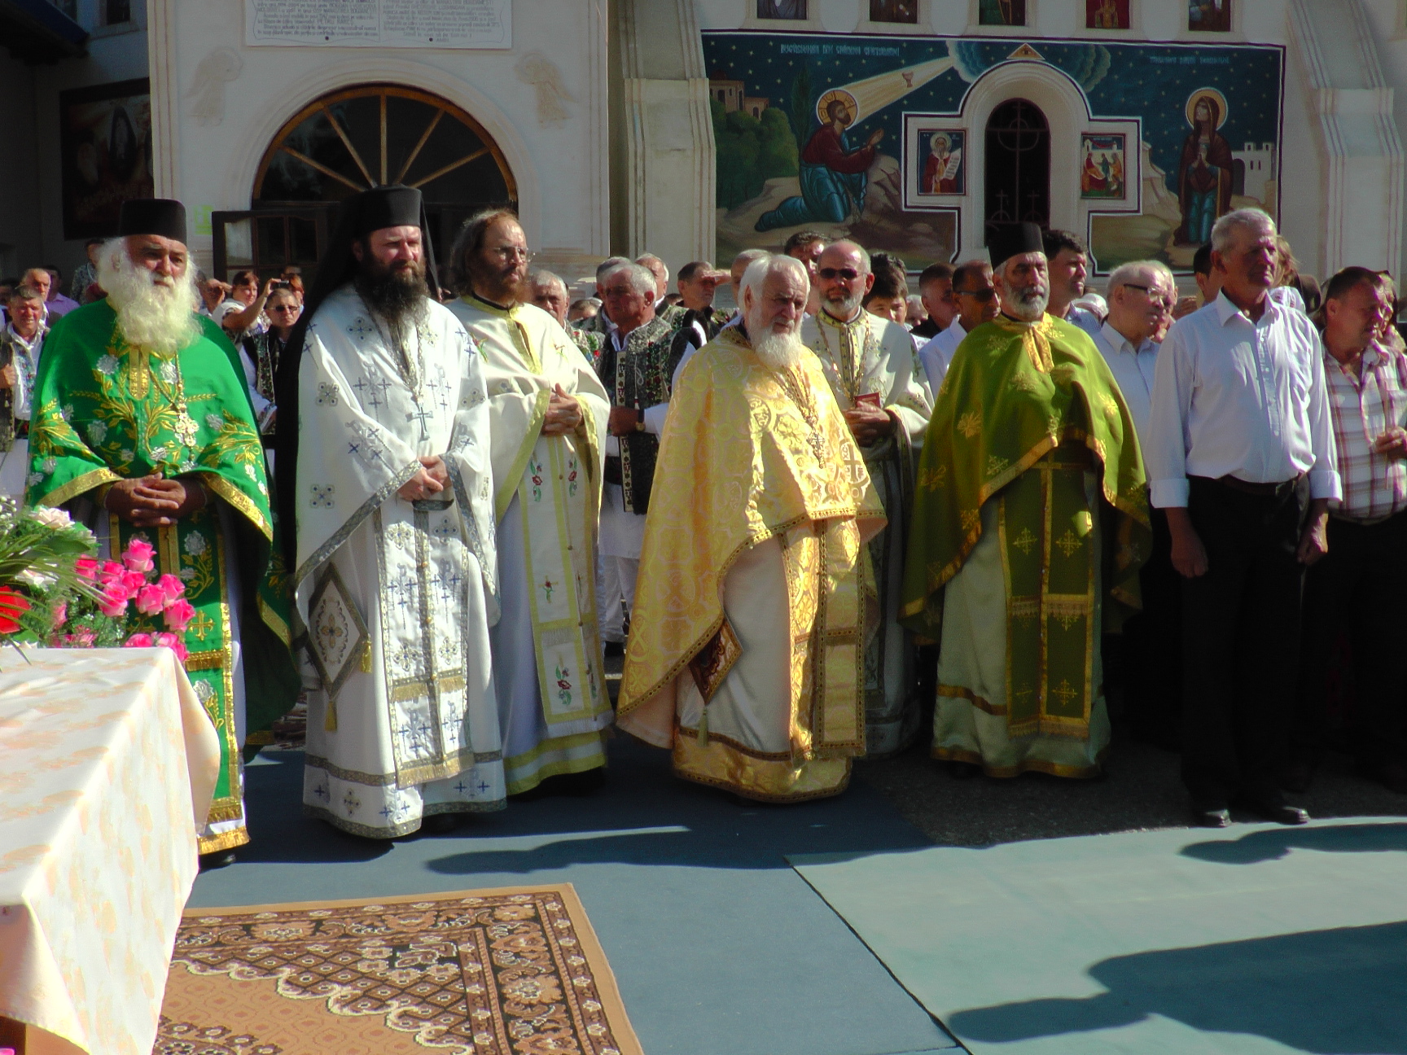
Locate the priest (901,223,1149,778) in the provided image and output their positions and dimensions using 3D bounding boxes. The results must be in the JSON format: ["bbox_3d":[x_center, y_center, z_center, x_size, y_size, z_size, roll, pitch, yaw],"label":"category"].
[{"bbox_3d":[1.034,-0.112,4.839,0.760,1.750,0.540,-1,7,-6],"label":"priest"}]

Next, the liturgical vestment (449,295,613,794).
[{"bbox_3d":[-0.532,0.030,4.619,0.550,1.470,0.460,-4,6,-40],"label":"liturgical vestment"}]

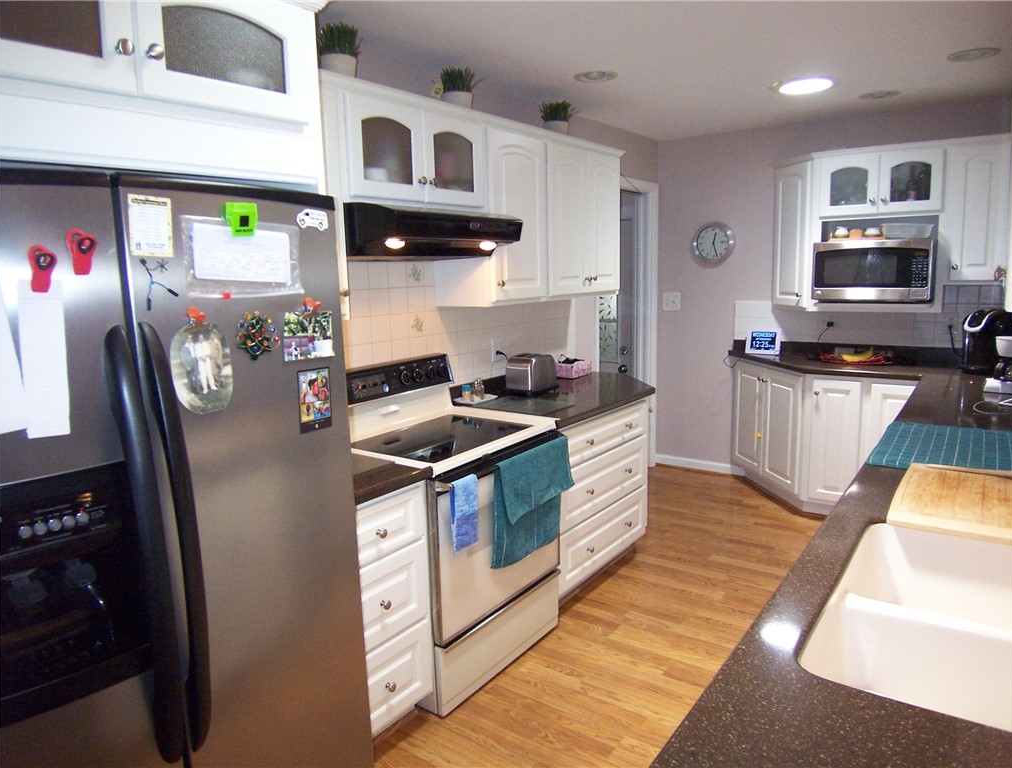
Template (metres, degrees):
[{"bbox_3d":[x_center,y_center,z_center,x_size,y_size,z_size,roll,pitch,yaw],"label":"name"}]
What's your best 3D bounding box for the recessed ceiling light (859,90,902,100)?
[{"bbox_3d":[2.038,-1.569,3.713,0.200,0.020,0.200,6,12,37],"label":"recessed ceiling light"}]

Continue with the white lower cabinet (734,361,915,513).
[{"bbox_3d":[2.003,0.341,4.426,1.257,0.866,0.574,5,12,37],"label":"white lower cabinet"}]

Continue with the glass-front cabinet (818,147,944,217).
[{"bbox_3d":[2.262,-1.187,4.094,0.643,0.371,0.337,5,12,37],"label":"glass-front cabinet"}]

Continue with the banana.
[{"bbox_3d":[2.162,-0.179,4.189,0.188,0.099,0.059,5,12,37],"label":"banana"}]

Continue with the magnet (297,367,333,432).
[{"bbox_3d":[-0.468,0.040,1.680,0.010,0.152,0.094,5,12,37],"label":"magnet"}]

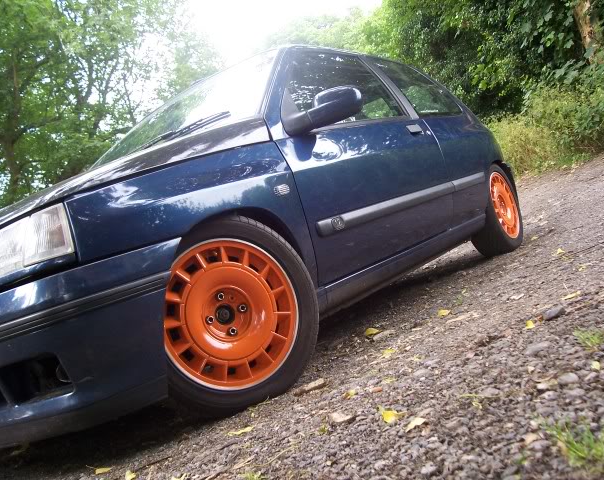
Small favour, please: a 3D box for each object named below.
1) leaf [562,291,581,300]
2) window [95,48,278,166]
[{"bbox_3d":[0.763,0.159,1.781,0.062,0.015,0.035,-18,-2,-12],"label":"leaf"},{"bbox_3d":[-0.659,-0.423,2.740,1.400,0.129,0.660,-20,36,35],"label":"window"}]

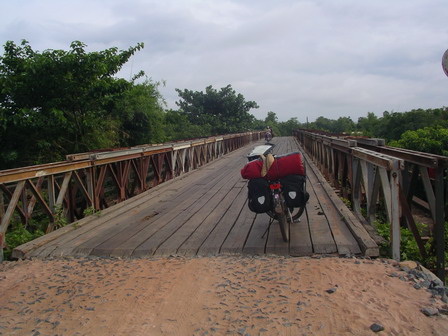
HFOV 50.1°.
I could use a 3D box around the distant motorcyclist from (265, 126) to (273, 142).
[{"bbox_3d":[4.275,-3.175,45.800,0.720,1.520,1.850,-1,5,12],"label":"distant motorcyclist"}]

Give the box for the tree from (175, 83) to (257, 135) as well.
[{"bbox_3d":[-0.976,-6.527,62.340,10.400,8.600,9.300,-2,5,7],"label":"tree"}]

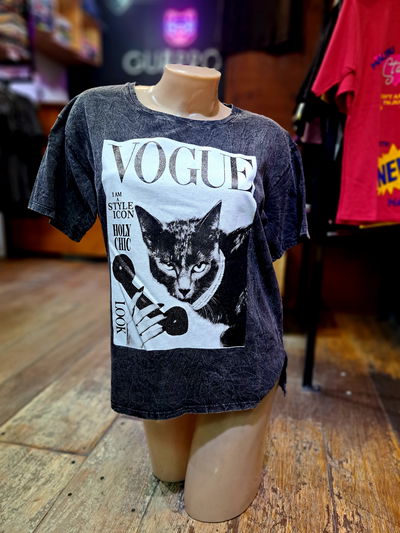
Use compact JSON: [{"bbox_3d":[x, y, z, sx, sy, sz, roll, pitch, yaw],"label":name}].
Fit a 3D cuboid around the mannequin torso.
[{"bbox_3d":[-0.020,0.071,0.785,0.400,0.890,0.270,0,12,0],"label":"mannequin torso"}]

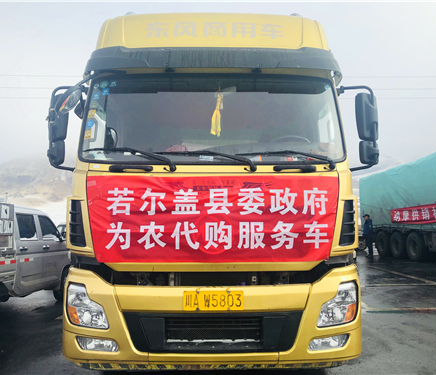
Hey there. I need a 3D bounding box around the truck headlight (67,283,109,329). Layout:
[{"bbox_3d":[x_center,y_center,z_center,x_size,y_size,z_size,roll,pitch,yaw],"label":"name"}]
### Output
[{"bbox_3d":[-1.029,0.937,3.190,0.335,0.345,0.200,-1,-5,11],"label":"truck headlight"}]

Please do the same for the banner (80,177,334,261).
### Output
[{"bbox_3d":[-0.040,0.241,3.100,1.910,0.655,0.080,0,-5,-1],"label":"banner"}]

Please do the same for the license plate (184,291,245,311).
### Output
[{"bbox_3d":[-0.032,0.834,2.970,0.447,0.143,0.020,0,-5,-1],"label":"license plate"}]

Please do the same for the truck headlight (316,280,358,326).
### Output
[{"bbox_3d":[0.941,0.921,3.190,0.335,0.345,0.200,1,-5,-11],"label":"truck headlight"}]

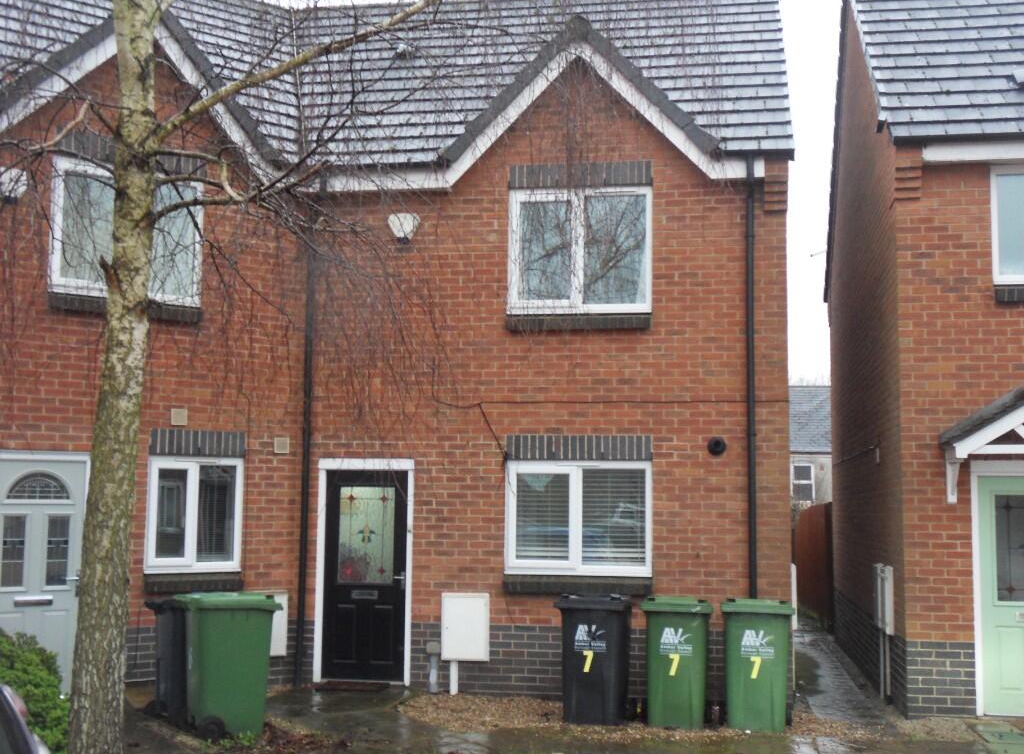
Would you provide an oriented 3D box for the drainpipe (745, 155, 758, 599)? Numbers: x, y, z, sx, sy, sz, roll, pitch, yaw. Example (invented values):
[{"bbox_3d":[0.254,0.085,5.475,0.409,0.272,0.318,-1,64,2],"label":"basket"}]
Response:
[{"bbox_3d":[2.158,0.383,11.956,0.072,4.830,0.072,0,-6,9],"label":"drainpipe"}]

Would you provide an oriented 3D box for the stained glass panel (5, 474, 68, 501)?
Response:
[{"bbox_3d":[-3.982,0.923,11.190,0.512,0.218,0.030,5,-7,-35],"label":"stained glass panel"}]

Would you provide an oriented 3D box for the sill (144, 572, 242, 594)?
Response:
[{"bbox_3d":[-2.862,1.846,11.912,0.910,0.150,0.150,4,-7,-36],"label":"sill"}]

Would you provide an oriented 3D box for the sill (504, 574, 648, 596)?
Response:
[{"bbox_3d":[0.608,1.892,12.104,1.345,0.150,0.150,0,-5,8],"label":"sill"}]

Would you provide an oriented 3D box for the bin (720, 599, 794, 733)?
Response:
[{"bbox_3d":[2.043,2.356,11.050,0.580,1.060,0.730,0,-5,11],"label":"bin"}]

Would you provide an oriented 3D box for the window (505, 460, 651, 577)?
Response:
[{"bbox_3d":[0.614,1.297,12.238,1.354,1.046,0.080,0,-6,9],"label":"window"}]

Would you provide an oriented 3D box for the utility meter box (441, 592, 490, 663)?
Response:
[{"bbox_3d":[-0.420,2.267,12.088,0.410,0.600,0.200,0,-5,8],"label":"utility meter box"}]

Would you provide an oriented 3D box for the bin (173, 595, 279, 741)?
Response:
[{"bbox_3d":[-2.215,2.248,10.420,0.730,1.060,0.580,3,-6,-27],"label":"bin"}]

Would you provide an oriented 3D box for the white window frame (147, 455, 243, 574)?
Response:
[{"bbox_3d":[-2.853,1.239,11.957,0.900,1.024,0.080,5,-7,-35],"label":"white window frame"}]

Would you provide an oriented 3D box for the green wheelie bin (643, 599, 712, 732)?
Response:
[{"bbox_3d":[1.394,2.369,11.200,0.580,1.060,0.730,-1,-5,12],"label":"green wheelie bin"}]

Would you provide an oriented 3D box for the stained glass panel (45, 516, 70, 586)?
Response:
[{"bbox_3d":[-3.840,1.464,11.242,0.183,0.582,0.030,5,-7,-35],"label":"stained glass panel"}]

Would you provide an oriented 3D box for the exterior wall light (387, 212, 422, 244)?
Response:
[{"bbox_3d":[-1.019,-1.406,12.564,0.290,0.275,0.110,0,-5,8],"label":"exterior wall light"}]

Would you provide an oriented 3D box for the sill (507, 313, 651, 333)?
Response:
[{"bbox_3d":[0.623,-0.497,12.379,1.342,0.161,0.120,0,-6,9],"label":"sill"}]

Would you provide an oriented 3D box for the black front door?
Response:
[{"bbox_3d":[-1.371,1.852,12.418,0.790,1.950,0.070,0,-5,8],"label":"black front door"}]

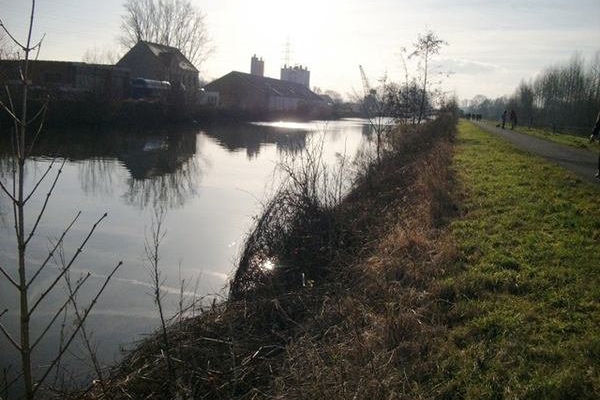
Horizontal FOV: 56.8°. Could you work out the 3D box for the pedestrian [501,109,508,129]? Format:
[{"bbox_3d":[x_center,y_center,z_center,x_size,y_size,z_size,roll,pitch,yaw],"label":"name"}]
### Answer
[{"bbox_3d":[18.091,-7.058,49.000,0.470,1.700,0.520,2,10,-6],"label":"pedestrian"}]

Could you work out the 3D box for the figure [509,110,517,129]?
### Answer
[{"bbox_3d":[18.650,-6.986,48.500,0.500,1.750,0.550,2,10,-6],"label":"figure"}]

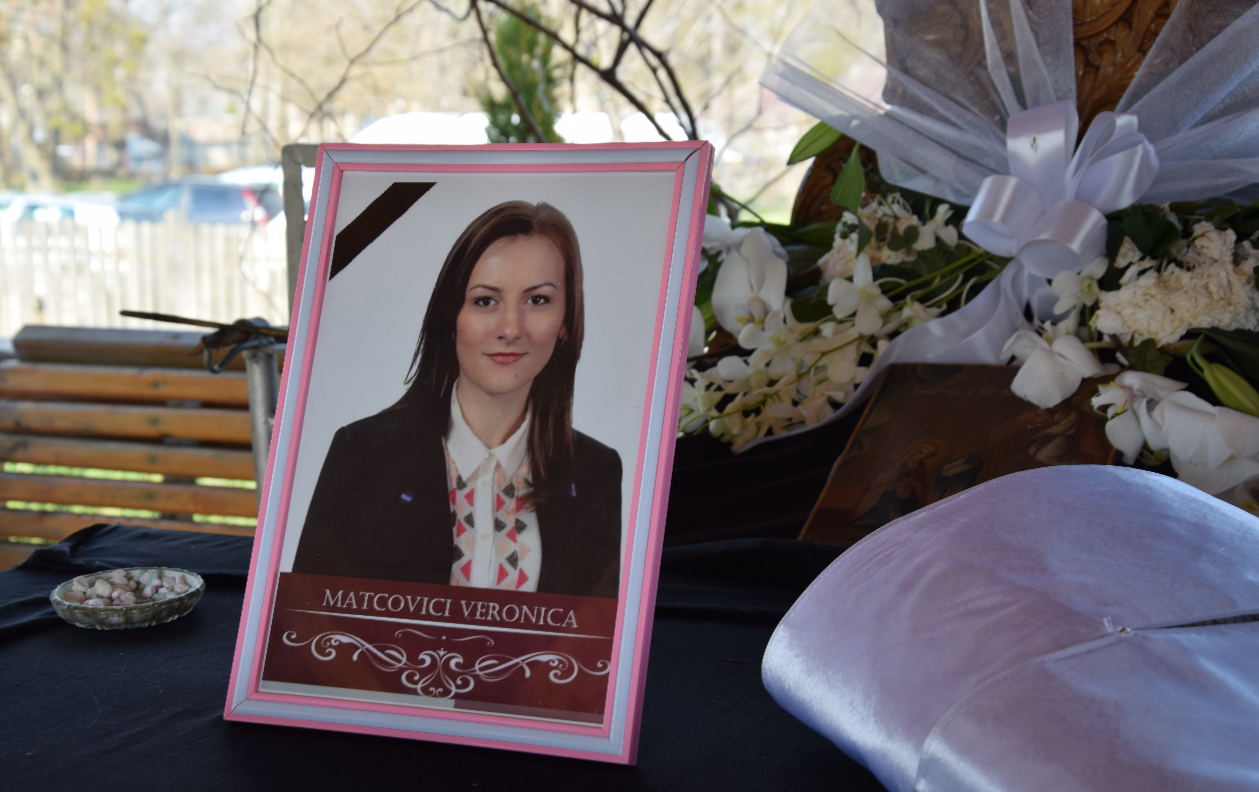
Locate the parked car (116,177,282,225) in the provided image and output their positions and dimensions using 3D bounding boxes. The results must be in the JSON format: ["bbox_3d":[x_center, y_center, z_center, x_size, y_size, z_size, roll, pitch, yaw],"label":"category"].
[{"bbox_3d":[-6.955,-2.727,34.500,4.300,1.480,1.760,3,10,20],"label":"parked car"}]

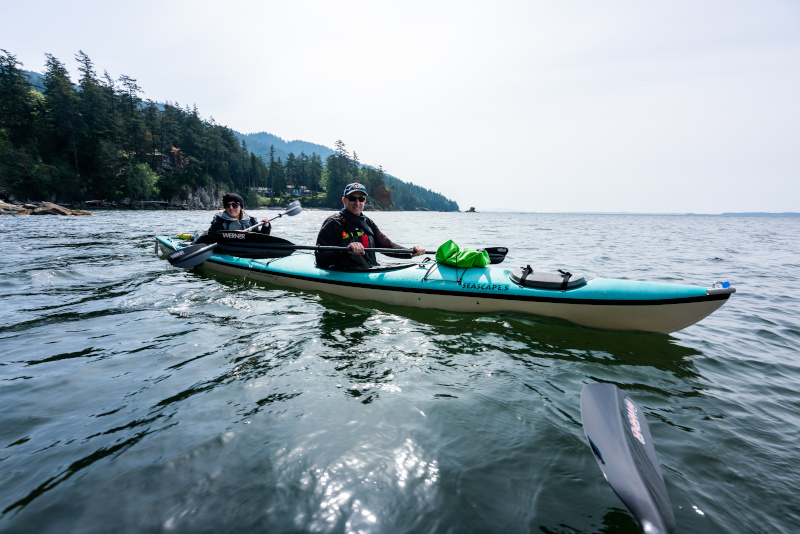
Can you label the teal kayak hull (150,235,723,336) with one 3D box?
[{"bbox_3d":[-0.725,0.042,3.281,5.710,0.430,0.730,5,10,30],"label":"teal kayak hull"}]

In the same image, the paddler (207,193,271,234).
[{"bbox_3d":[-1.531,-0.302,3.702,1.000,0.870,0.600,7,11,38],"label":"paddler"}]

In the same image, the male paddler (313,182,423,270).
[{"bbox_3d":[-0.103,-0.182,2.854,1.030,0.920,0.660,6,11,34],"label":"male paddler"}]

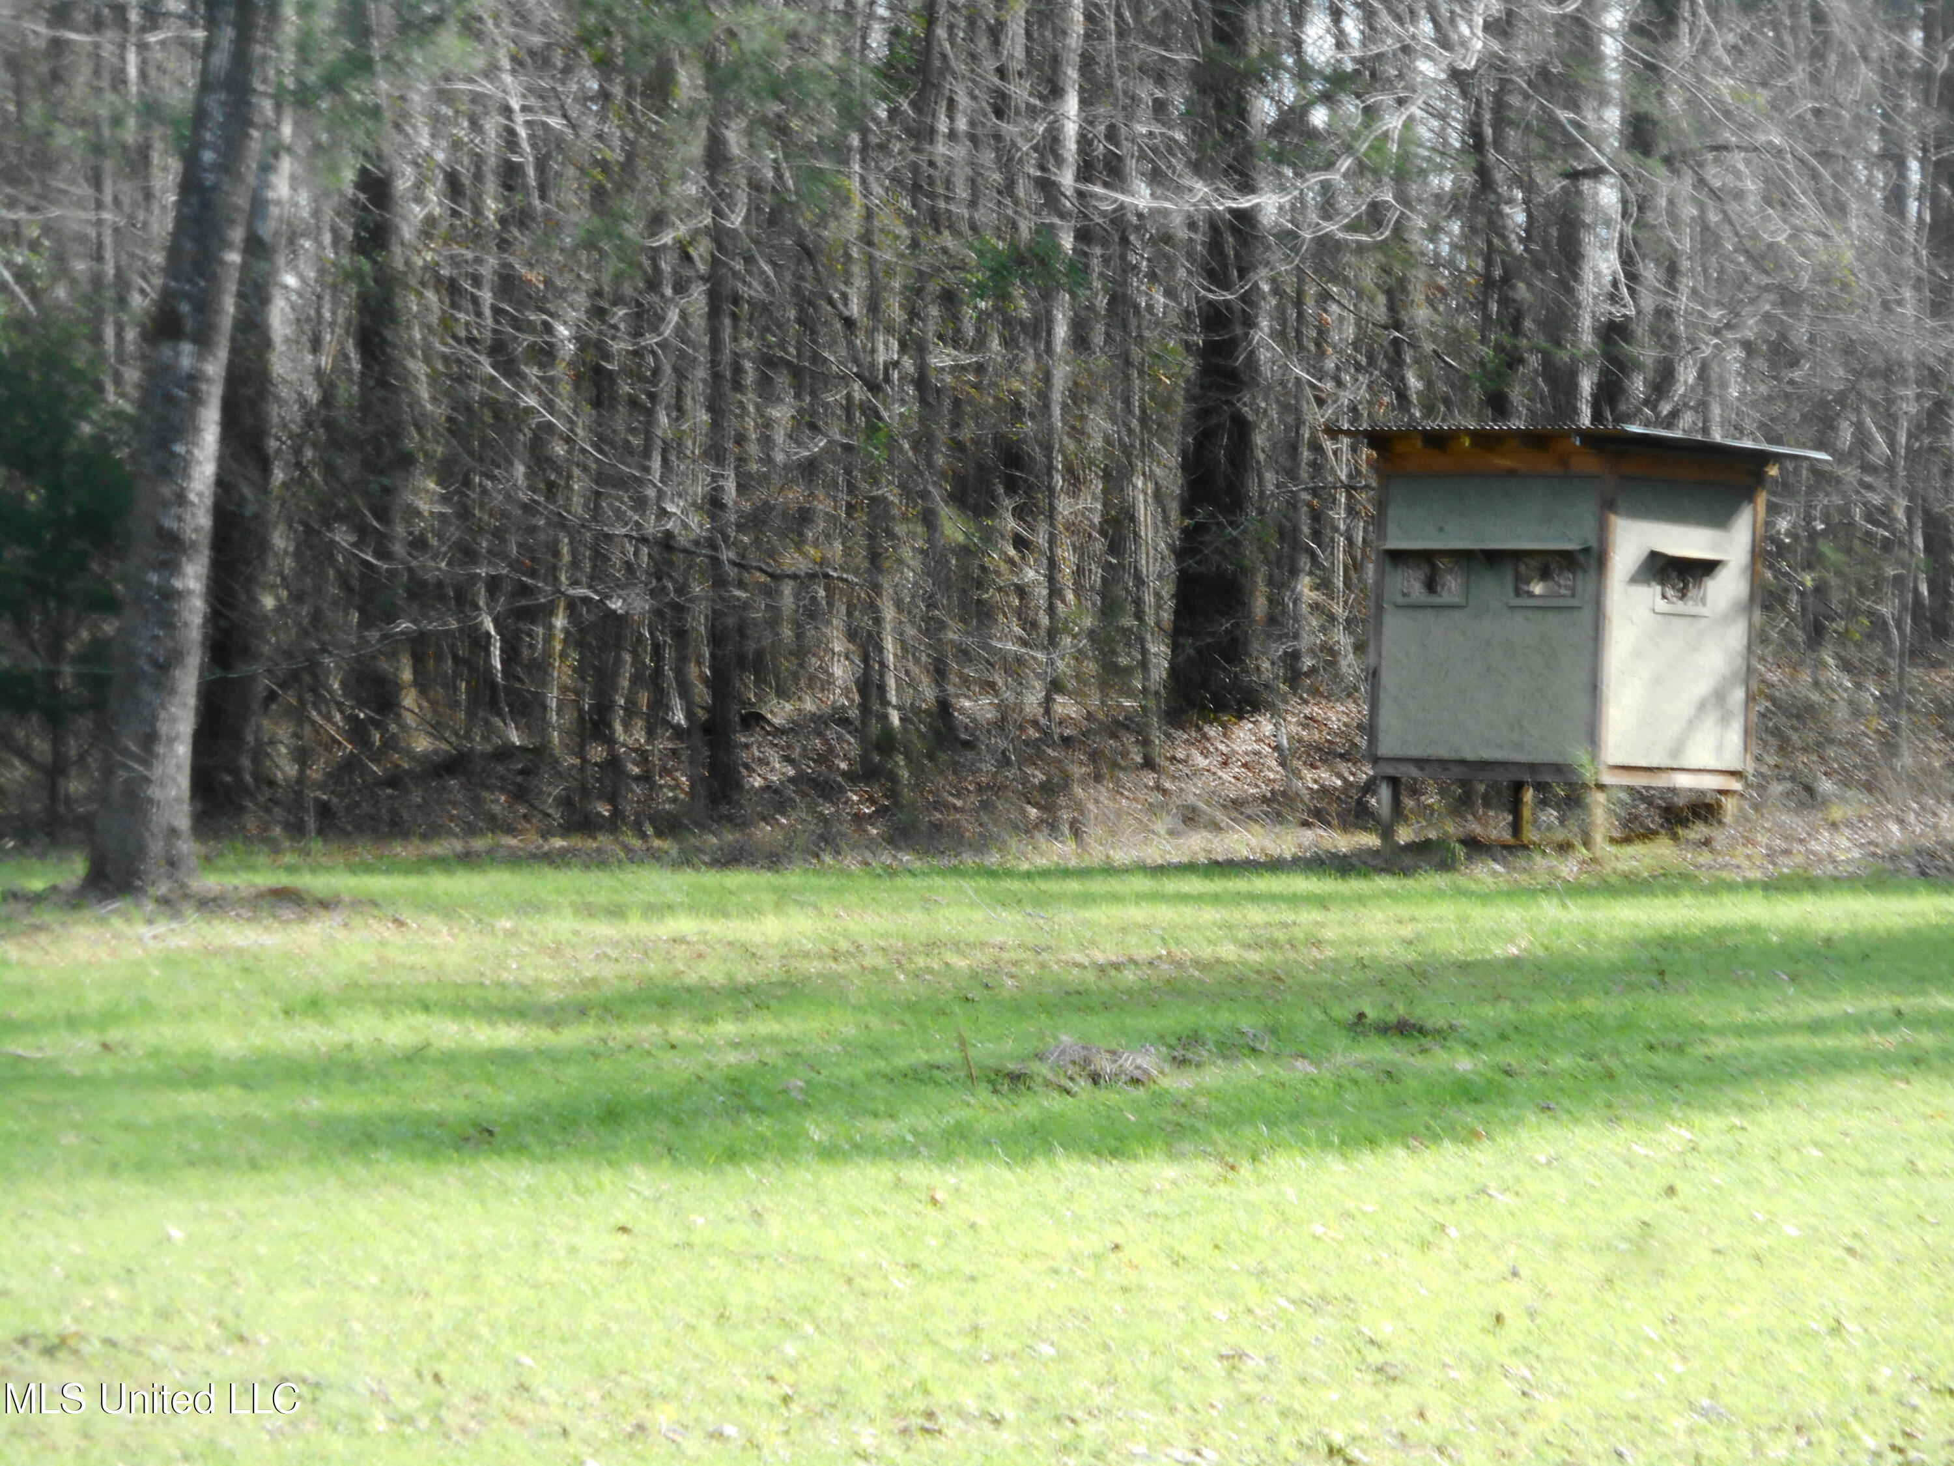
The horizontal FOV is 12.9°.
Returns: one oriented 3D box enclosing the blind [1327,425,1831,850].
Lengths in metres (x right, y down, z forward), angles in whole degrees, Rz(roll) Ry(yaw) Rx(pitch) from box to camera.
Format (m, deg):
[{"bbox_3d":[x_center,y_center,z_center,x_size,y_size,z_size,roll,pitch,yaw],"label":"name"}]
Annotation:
[{"bbox_3d":[4.021,-0.634,58.000,2.361,2.816,2.516,2,1,38],"label":"blind"}]

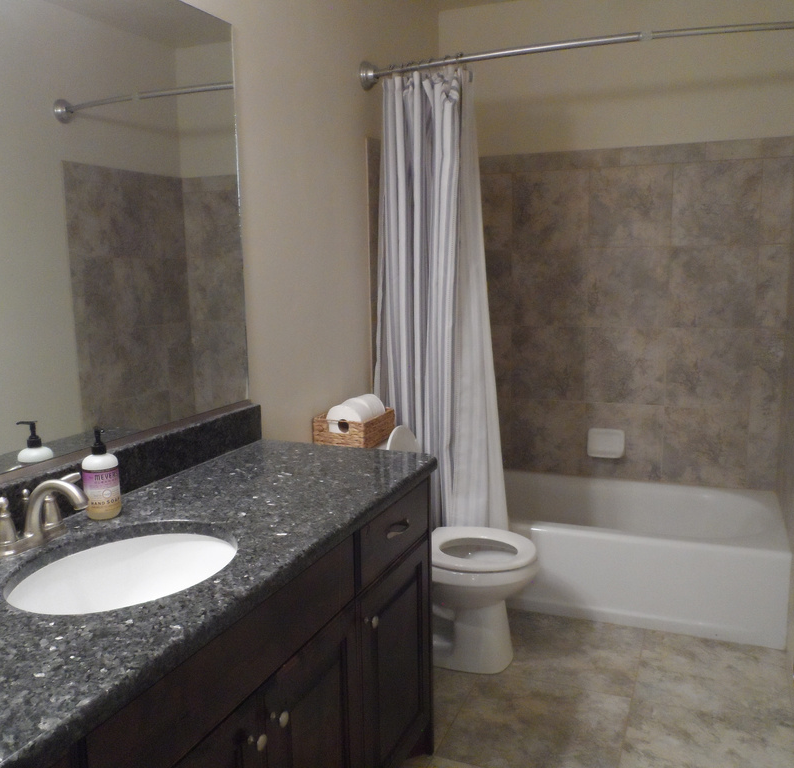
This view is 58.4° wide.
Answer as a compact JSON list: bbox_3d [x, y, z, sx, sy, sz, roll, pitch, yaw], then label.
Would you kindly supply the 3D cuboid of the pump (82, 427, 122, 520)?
[{"bbox_3d":[-0.597,0.174,1.430,0.068,0.182,0.068,-6,10,-30],"label":"pump"}]

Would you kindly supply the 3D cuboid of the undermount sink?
[{"bbox_3d":[-0.454,0.385,1.213,0.350,0.160,0.415,2,9,23],"label":"undermount sink"}]

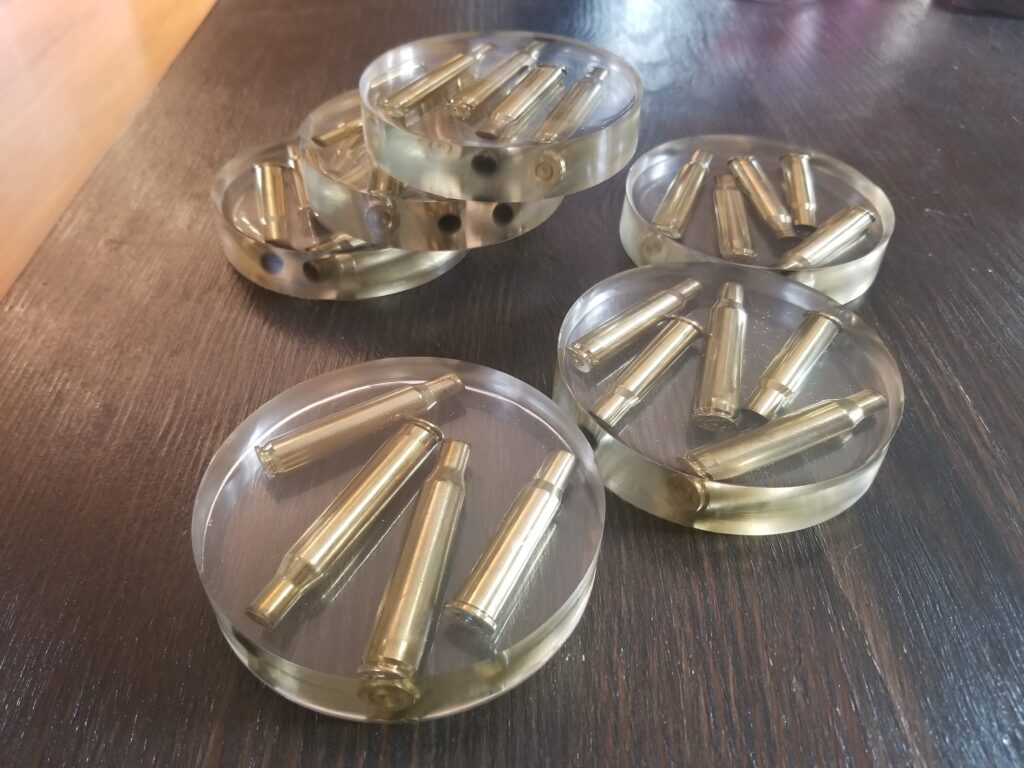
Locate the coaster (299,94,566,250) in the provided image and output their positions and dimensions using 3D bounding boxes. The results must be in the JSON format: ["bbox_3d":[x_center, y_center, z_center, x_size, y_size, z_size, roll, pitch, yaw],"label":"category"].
[{"bbox_3d":[-0.028,-0.084,0.286,0.096,0.019,0.096,1,43,0],"label":"coaster"}]

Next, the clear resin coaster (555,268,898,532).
[{"bbox_3d":[0.062,-0.001,0.228,0.097,0.019,0.097,1,43,0],"label":"clear resin coaster"}]

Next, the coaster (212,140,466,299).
[{"bbox_3d":[-0.062,-0.069,0.297,0.096,0.019,0.096,1,43,0],"label":"coaster"}]

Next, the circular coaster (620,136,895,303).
[{"bbox_3d":[0.092,-0.064,0.296,0.099,0.019,0.099,1,43,-1],"label":"circular coaster"}]

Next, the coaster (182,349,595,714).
[{"bbox_3d":[-0.026,0.032,0.191,0.097,0.019,0.097,1,43,0],"label":"coaster"}]

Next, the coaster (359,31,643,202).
[{"bbox_3d":[-0.004,-0.098,0.273,0.097,0.019,0.097,1,43,0],"label":"coaster"}]

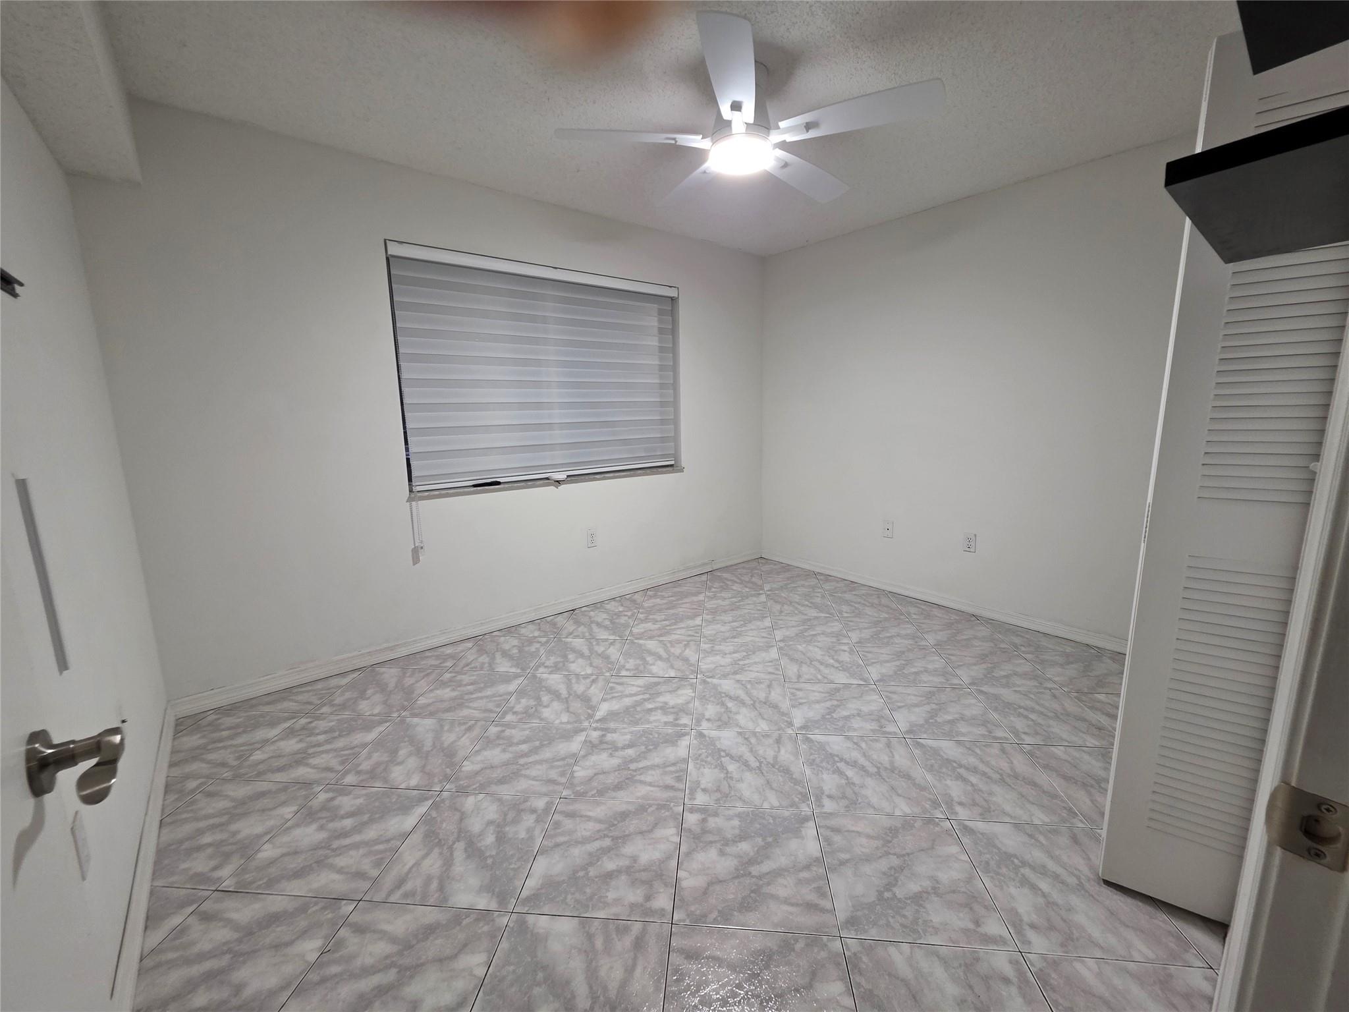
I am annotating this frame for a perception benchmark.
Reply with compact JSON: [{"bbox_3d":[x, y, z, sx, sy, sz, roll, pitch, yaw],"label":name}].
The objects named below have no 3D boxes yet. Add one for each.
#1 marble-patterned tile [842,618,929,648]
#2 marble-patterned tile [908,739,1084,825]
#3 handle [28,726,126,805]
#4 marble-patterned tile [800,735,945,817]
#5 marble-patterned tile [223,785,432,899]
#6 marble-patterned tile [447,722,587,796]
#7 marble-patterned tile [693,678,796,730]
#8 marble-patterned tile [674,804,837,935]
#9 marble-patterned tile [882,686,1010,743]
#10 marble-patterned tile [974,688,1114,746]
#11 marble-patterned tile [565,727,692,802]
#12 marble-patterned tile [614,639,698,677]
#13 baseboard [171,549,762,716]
[{"bbox_3d":[1.182,0.729,2.904,0.410,0.010,0.398,0,10,5],"label":"marble-patterned tile"},{"bbox_3d":[1.071,0.932,1.733,0.410,0.010,0.398,0,10,5],"label":"marble-patterned tile"},{"bbox_3d":[-0.581,0.256,0.494,0.066,0.067,0.136,-9,12,-38],"label":"handle"},{"bbox_3d":[0.663,0.938,1.775,0.406,0.020,0.404,0,10,5],"label":"marble-patterned tile"},{"bbox_3d":[-1.007,1.001,1.536,0.410,0.010,0.398,0,10,5],"label":"marble-patterned tile"},{"bbox_3d":[-0.562,0.933,1.887,0.410,0.010,0.398,0,10,5],"label":"marble-patterned tile"},{"bbox_3d":[0.294,0.872,2.208,0.406,0.020,0.404,0,10,5],"label":"marble-patterned tile"},{"bbox_3d":[0.217,1.005,1.423,0.406,0.020,0.404,0,10,5],"label":"marble-patterned tile"},{"bbox_3d":[1.111,0.871,2.129,0.406,0.020,0.404,0,10,5],"label":"marble-patterned tile"},{"bbox_3d":[1.516,0.864,2.085,0.410,0.010,0.398,0,10,5],"label":"marble-patterned tile"},{"bbox_3d":[-0.154,0.933,1.849,0.410,0.010,0.398,0,10,5],"label":"marble-patterned tile"},{"bbox_3d":[-0.079,0.805,2.646,0.406,0.020,0.404,0,10,5],"label":"marble-patterned tile"},{"bbox_3d":[-0.675,0.640,3.320,3.761,0.083,0.013,-9,13,-39],"label":"baseboard"}]

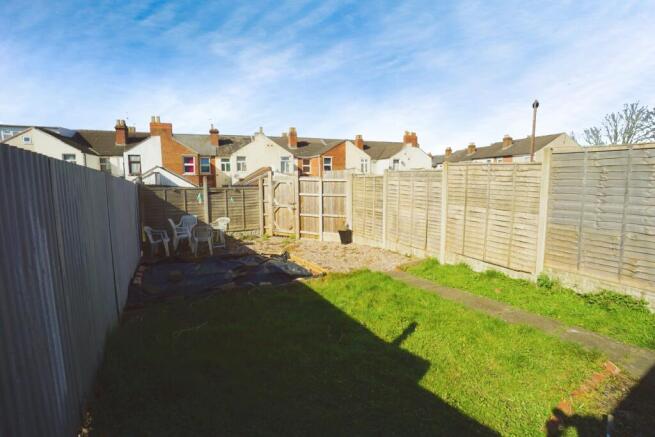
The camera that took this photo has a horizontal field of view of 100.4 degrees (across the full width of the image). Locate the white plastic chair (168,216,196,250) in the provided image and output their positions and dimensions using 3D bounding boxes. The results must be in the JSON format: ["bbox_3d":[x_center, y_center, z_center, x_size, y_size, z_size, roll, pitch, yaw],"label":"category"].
[{"bbox_3d":[-3.930,0.382,7.450,0.570,0.880,0.580,-2,6,-12],"label":"white plastic chair"}]

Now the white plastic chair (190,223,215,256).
[{"bbox_3d":[-3.371,0.573,7.350,0.550,0.800,0.540,-2,7,-18],"label":"white plastic chair"}]

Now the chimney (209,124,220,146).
[{"bbox_3d":[-12.832,-9.391,31.000,0.950,2.500,0.750,-2,7,-19],"label":"chimney"}]

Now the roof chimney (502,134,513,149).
[{"bbox_3d":[21.134,-8.944,32.000,0.700,1.650,0.650,-3,7,-23],"label":"roof chimney"}]

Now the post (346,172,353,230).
[{"bbox_3d":[0.753,-0.411,9.350,0.110,2.300,0.110,-4,7,-34],"label":"post"}]

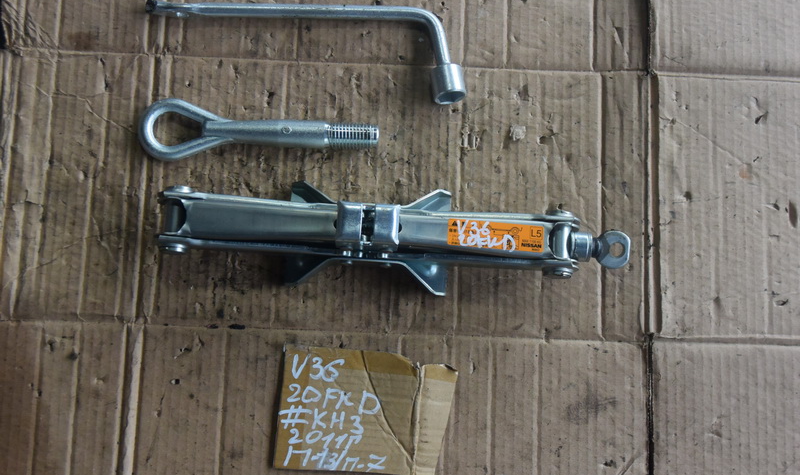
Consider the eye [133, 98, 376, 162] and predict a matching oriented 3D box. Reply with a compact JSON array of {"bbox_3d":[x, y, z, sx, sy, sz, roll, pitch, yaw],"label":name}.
[{"bbox_3d":[-0.123,-0.092,0.949,0.209,0.024,0.056,2,81,-2],"label":"eye"}]

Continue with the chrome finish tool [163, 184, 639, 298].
[{"bbox_3d":[-0.004,-0.004,0.913,0.399,0.075,0.092,3,81,-1],"label":"chrome finish tool"}]

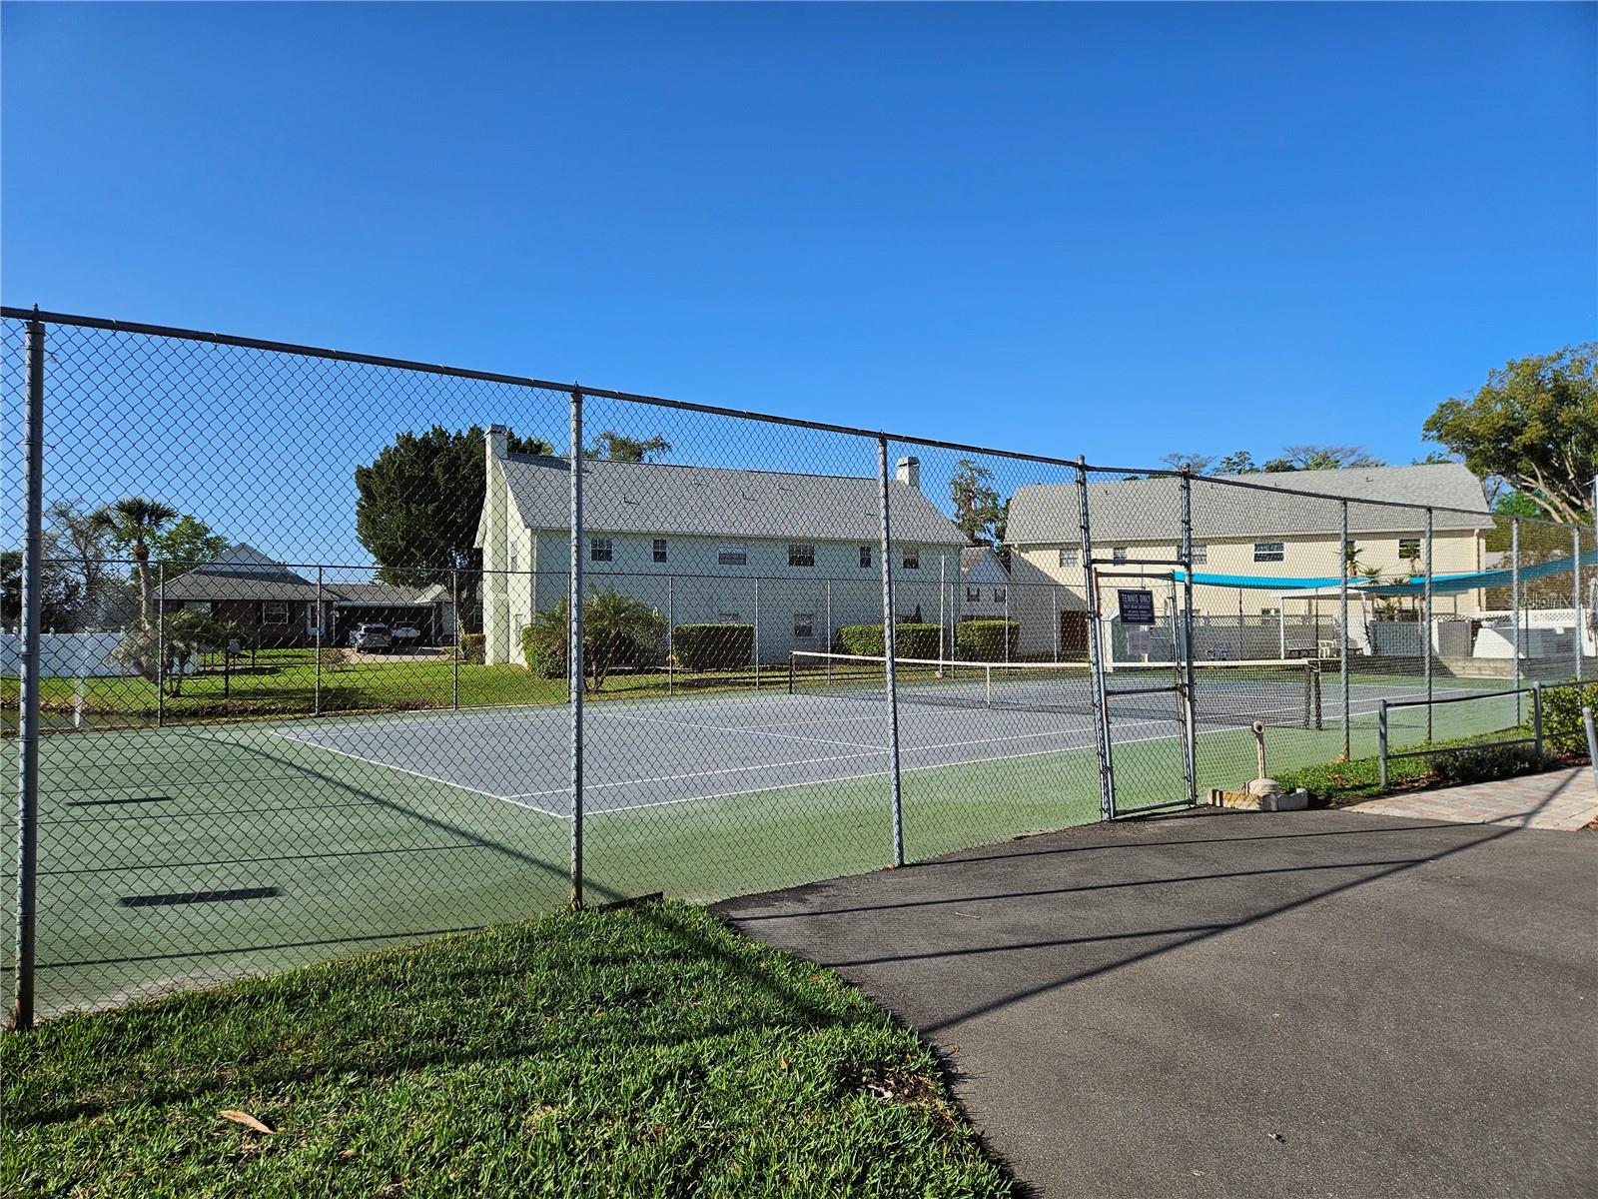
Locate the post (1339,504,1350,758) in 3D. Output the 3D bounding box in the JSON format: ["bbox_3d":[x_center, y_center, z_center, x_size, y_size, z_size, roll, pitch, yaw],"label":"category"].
[{"bbox_3d":[6.463,0.369,12.550,0.065,3.050,0.065,1,-2,-39],"label":"post"}]

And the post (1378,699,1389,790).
[{"bbox_3d":[5.784,1.438,10.500,0.065,0.880,0.065,1,-2,-39],"label":"post"}]

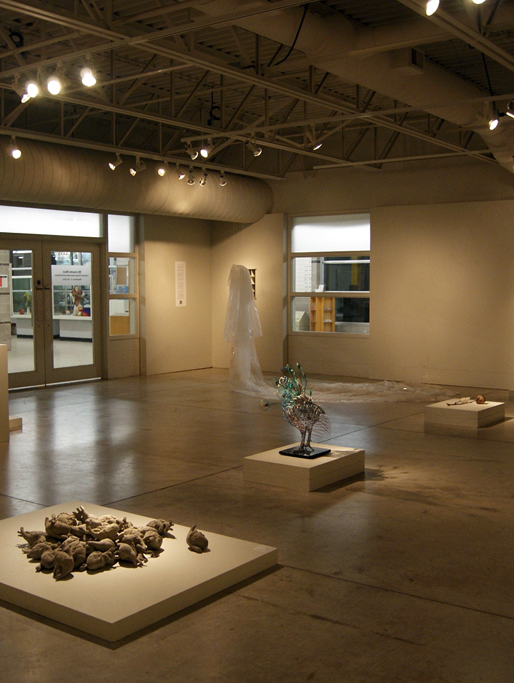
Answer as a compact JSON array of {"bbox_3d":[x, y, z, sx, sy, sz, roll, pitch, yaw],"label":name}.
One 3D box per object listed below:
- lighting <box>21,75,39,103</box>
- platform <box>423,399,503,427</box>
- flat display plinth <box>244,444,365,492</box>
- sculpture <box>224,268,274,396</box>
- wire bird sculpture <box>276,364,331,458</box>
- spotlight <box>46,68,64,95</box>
[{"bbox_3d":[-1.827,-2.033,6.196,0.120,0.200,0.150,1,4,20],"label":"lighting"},{"bbox_3d":[2.314,0.786,8.509,0.594,0.171,0.797,3,5,37],"label":"platform"},{"bbox_3d":[0.375,0.966,5.990,0.608,0.175,0.772,3,5,37],"label":"flat display plinth"},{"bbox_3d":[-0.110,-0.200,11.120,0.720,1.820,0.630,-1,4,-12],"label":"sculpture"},{"bbox_3d":[0.373,0.529,6.042,0.340,0.691,0.290,-3,5,-32],"label":"wire bird sculpture"},{"bbox_3d":[-1.595,-2.056,6.050,0.125,0.200,0.170,0,4,6],"label":"spotlight"}]

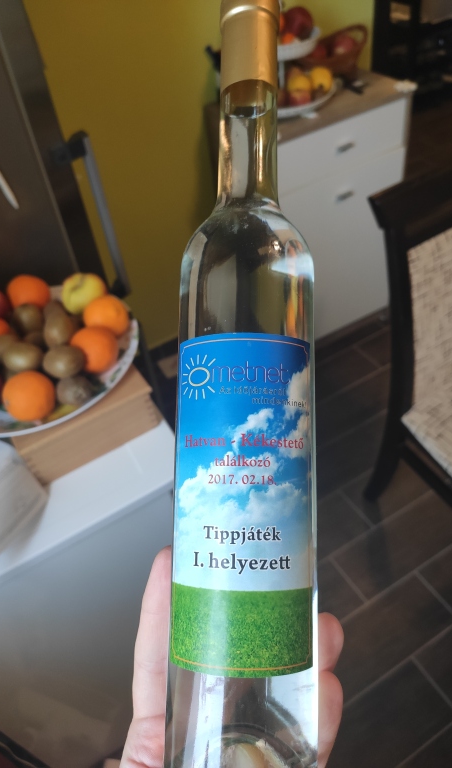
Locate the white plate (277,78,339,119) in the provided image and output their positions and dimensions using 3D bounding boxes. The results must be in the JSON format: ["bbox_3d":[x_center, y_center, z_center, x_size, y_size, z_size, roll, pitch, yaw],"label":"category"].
[{"bbox_3d":[0.133,-0.758,1.530,0.320,0.070,0.320,-5,44,5],"label":"white plate"}]

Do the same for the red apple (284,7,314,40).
[{"bbox_3d":[0.173,-0.846,1.356,0.072,0.072,0.072,-5,44,5],"label":"red apple"}]

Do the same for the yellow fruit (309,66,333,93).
[{"bbox_3d":[0.235,-0.758,1.437,0.062,0.065,0.062,-5,44,5],"label":"yellow fruit"}]

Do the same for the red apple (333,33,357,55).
[{"bbox_3d":[0.326,-0.936,1.588,0.068,0.065,0.068,-5,44,5],"label":"red apple"}]

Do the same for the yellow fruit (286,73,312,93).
[{"bbox_3d":[0.183,-0.749,1.438,0.062,0.060,0.062,-5,44,5],"label":"yellow fruit"}]

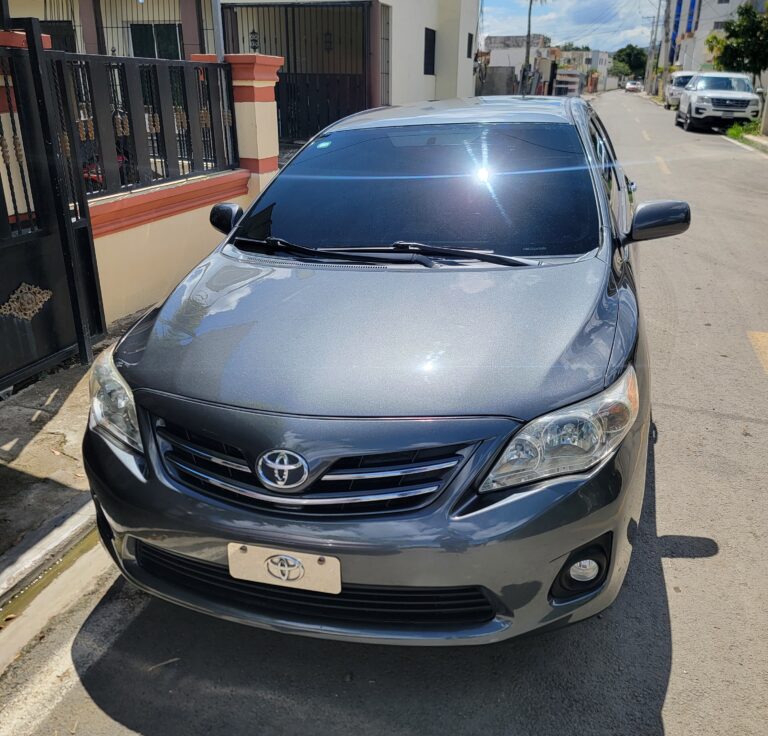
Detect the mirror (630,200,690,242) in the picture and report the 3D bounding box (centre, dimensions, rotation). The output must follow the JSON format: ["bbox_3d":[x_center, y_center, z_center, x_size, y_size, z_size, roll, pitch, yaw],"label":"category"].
[{"bbox_3d":[1.042,-0.565,2.706,0.230,0.150,0.170,3,22,16],"label":"mirror"}]

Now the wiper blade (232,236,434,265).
[{"bbox_3d":[-0.217,-0.440,2.650,0.910,0.060,0.080,11,25,28],"label":"wiper blade"}]

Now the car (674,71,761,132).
[{"bbox_3d":[11.066,-8.809,23.455,2.050,1.780,5.040,8,23,15],"label":"car"}]

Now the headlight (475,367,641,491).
[{"bbox_3d":[0.450,0.145,1.778,0.380,0.225,0.460,3,22,16],"label":"headlight"}]

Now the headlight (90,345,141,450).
[{"bbox_3d":[-0.766,0.072,2.136,0.380,0.225,0.460,3,22,16],"label":"headlight"}]

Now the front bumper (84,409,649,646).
[{"bbox_3d":[-0.174,0.364,1.956,1.730,0.570,0.550,3,22,16],"label":"front bumper"}]

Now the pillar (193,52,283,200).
[{"bbox_3d":[-1.192,-1.789,6.213,0.550,1.750,0.470,8,22,19],"label":"pillar"}]

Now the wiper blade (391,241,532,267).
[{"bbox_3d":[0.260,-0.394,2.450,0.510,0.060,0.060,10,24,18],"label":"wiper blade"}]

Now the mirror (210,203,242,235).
[{"bbox_3d":[-0.682,-0.669,3.212,0.230,0.150,0.170,3,22,16],"label":"mirror"}]

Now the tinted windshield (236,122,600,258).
[{"bbox_3d":[0.154,-0.748,2.846,1.400,0.140,0.970,3,48,16],"label":"tinted windshield"}]

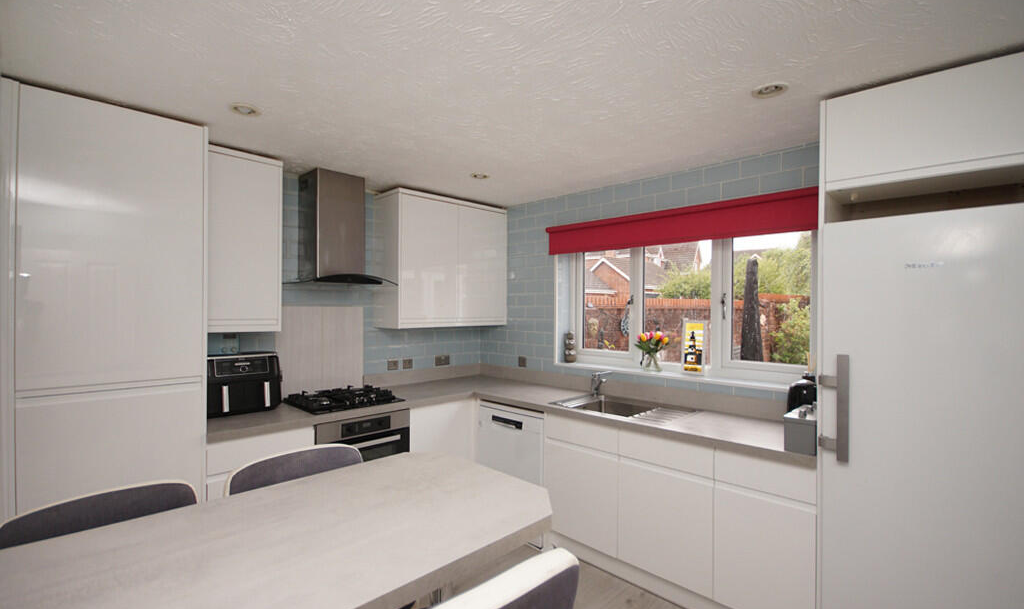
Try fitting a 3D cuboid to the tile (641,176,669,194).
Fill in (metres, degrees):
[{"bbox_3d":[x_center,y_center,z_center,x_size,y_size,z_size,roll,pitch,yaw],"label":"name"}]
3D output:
[{"bbox_3d":[0.955,-0.789,2.841,0.202,0.104,0.010,0,-1,42],"label":"tile"}]

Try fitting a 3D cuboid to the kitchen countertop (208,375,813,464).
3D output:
[{"bbox_3d":[-0.106,0.651,2.316,2.720,0.045,2.315,0,-1,45],"label":"kitchen countertop"}]

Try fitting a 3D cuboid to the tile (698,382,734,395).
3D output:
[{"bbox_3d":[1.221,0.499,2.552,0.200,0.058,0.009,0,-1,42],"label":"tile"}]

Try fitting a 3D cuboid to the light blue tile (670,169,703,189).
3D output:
[{"bbox_3d":[1.095,-0.772,2.665,0.194,0.099,0.010,0,0,41],"label":"light blue tile"}]

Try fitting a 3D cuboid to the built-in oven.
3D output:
[{"bbox_3d":[-1.059,0.974,2.754,0.592,0.595,0.560,1,-1,-42],"label":"built-in oven"}]

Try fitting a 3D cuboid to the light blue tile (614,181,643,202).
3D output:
[{"bbox_3d":[0.804,-0.774,2.951,0.200,0.102,0.009,0,-1,42],"label":"light blue tile"}]

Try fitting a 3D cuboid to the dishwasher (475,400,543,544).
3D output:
[{"bbox_3d":[0.180,1.132,3.144,0.598,0.845,0.590,0,-1,42],"label":"dishwasher"}]

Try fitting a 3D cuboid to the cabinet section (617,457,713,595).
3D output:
[{"bbox_3d":[0.777,1.115,2.188,0.494,0.560,0.020,0,0,41],"label":"cabinet section"}]

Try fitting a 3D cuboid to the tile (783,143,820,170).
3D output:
[{"bbox_3d":[1.556,-0.780,2.274,0.200,0.102,0.009,0,-1,42],"label":"tile"}]

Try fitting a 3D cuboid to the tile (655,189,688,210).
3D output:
[{"bbox_3d":[1.019,-0.670,2.732,0.202,0.099,0.010,0,0,41],"label":"tile"}]

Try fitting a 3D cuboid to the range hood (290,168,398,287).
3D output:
[{"bbox_3d":[-1.148,-0.475,2.794,0.620,0.735,0.490,1,-1,-42],"label":"range hood"}]

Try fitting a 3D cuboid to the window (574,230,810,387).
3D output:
[{"bbox_3d":[1.096,-0.040,2.870,1.670,0.940,0.070,0,0,41],"label":"window"}]

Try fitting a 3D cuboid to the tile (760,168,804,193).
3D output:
[{"bbox_3d":[1.478,-0.674,2.343,0.200,0.102,0.009,0,-1,42],"label":"tile"}]

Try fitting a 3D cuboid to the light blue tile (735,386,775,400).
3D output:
[{"bbox_3d":[1.381,0.508,2.437,0.202,0.056,0.010,0,-1,42],"label":"light blue tile"}]

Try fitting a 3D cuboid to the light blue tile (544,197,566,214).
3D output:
[{"bbox_3d":[0.347,-0.786,3.383,0.202,0.104,0.010,0,-1,42],"label":"light blue tile"}]

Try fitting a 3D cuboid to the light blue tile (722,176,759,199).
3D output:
[{"bbox_3d":[1.337,-0.680,2.499,0.202,0.104,0.010,0,-1,42],"label":"light blue tile"}]

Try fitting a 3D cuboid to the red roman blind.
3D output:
[{"bbox_3d":[0.932,-0.492,2.750,1.745,0.220,0.060,0,0,41],"label":"red roman blind"}]

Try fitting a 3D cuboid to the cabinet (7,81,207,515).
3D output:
[{"bbox_3d":[-1.902,0.333,2.053,0.625,2.375,0.590,1,-1,-42],"label":"cabinet"}]

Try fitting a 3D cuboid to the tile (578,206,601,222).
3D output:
[{"bbox_3d":[0.567,-0.657,3.128,0.196,0.099,0.010,0,0,41],"label":"tile"}]

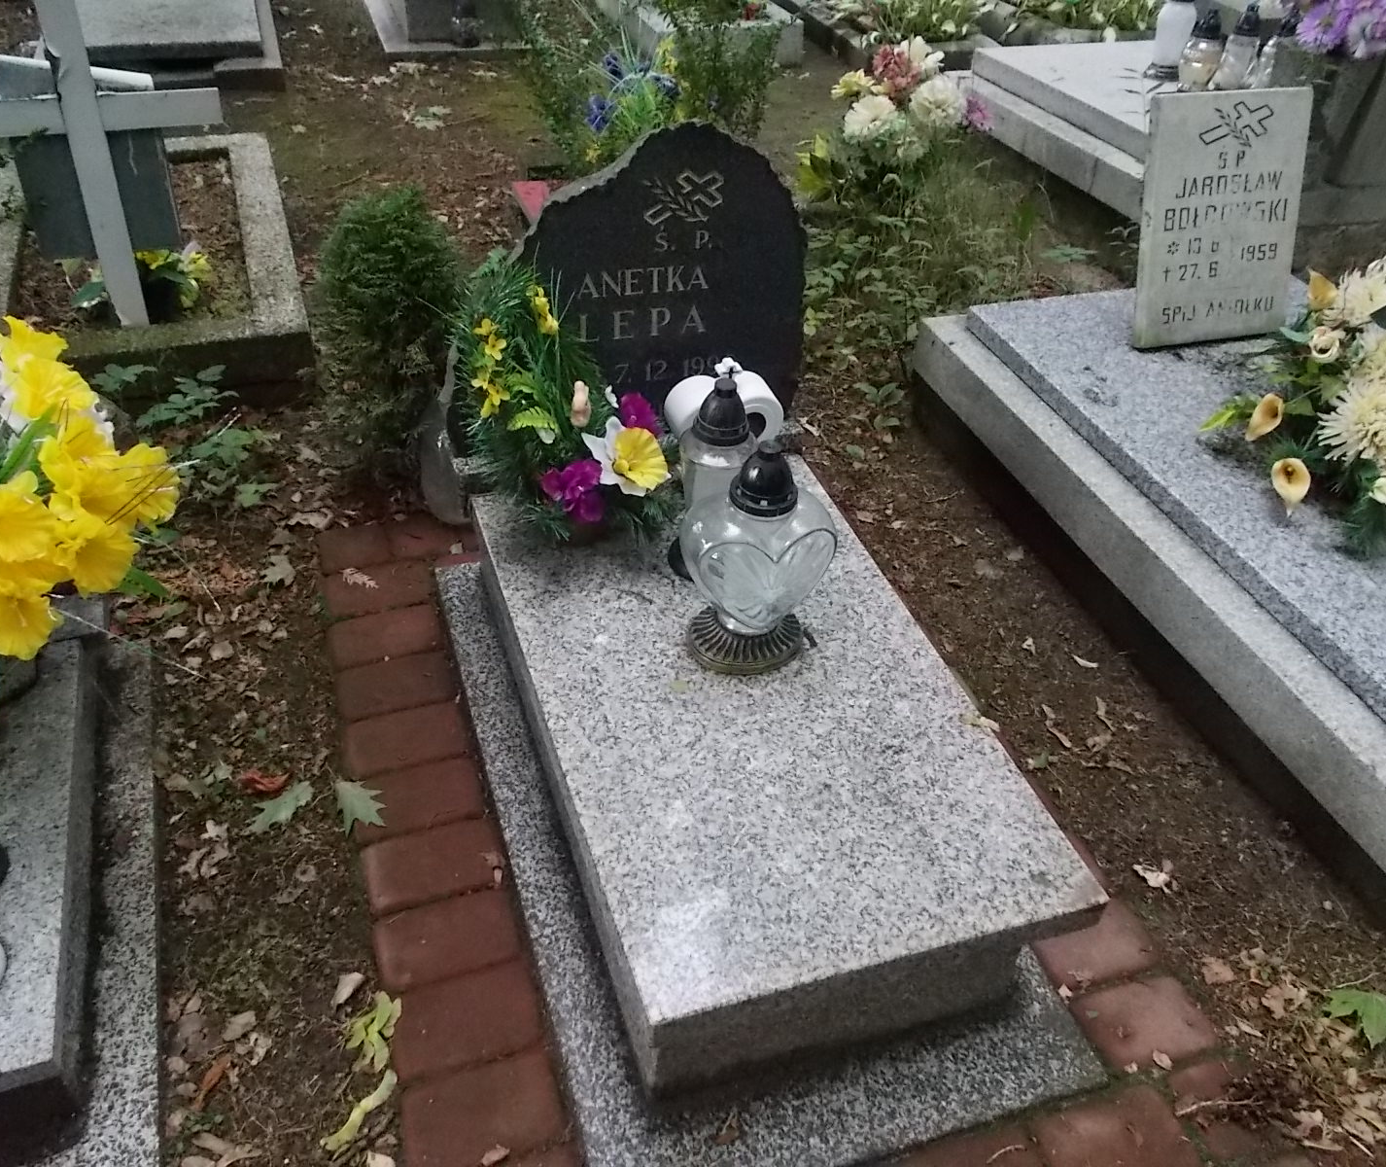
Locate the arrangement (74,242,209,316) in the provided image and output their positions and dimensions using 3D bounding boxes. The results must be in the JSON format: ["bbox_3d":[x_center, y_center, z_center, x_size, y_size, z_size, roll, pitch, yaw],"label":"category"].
[{"bbox_3d":[-1.160,-0.642,2.449,0.269,0.150,0.188,-9,43,-18],"label":"arrangement"}]

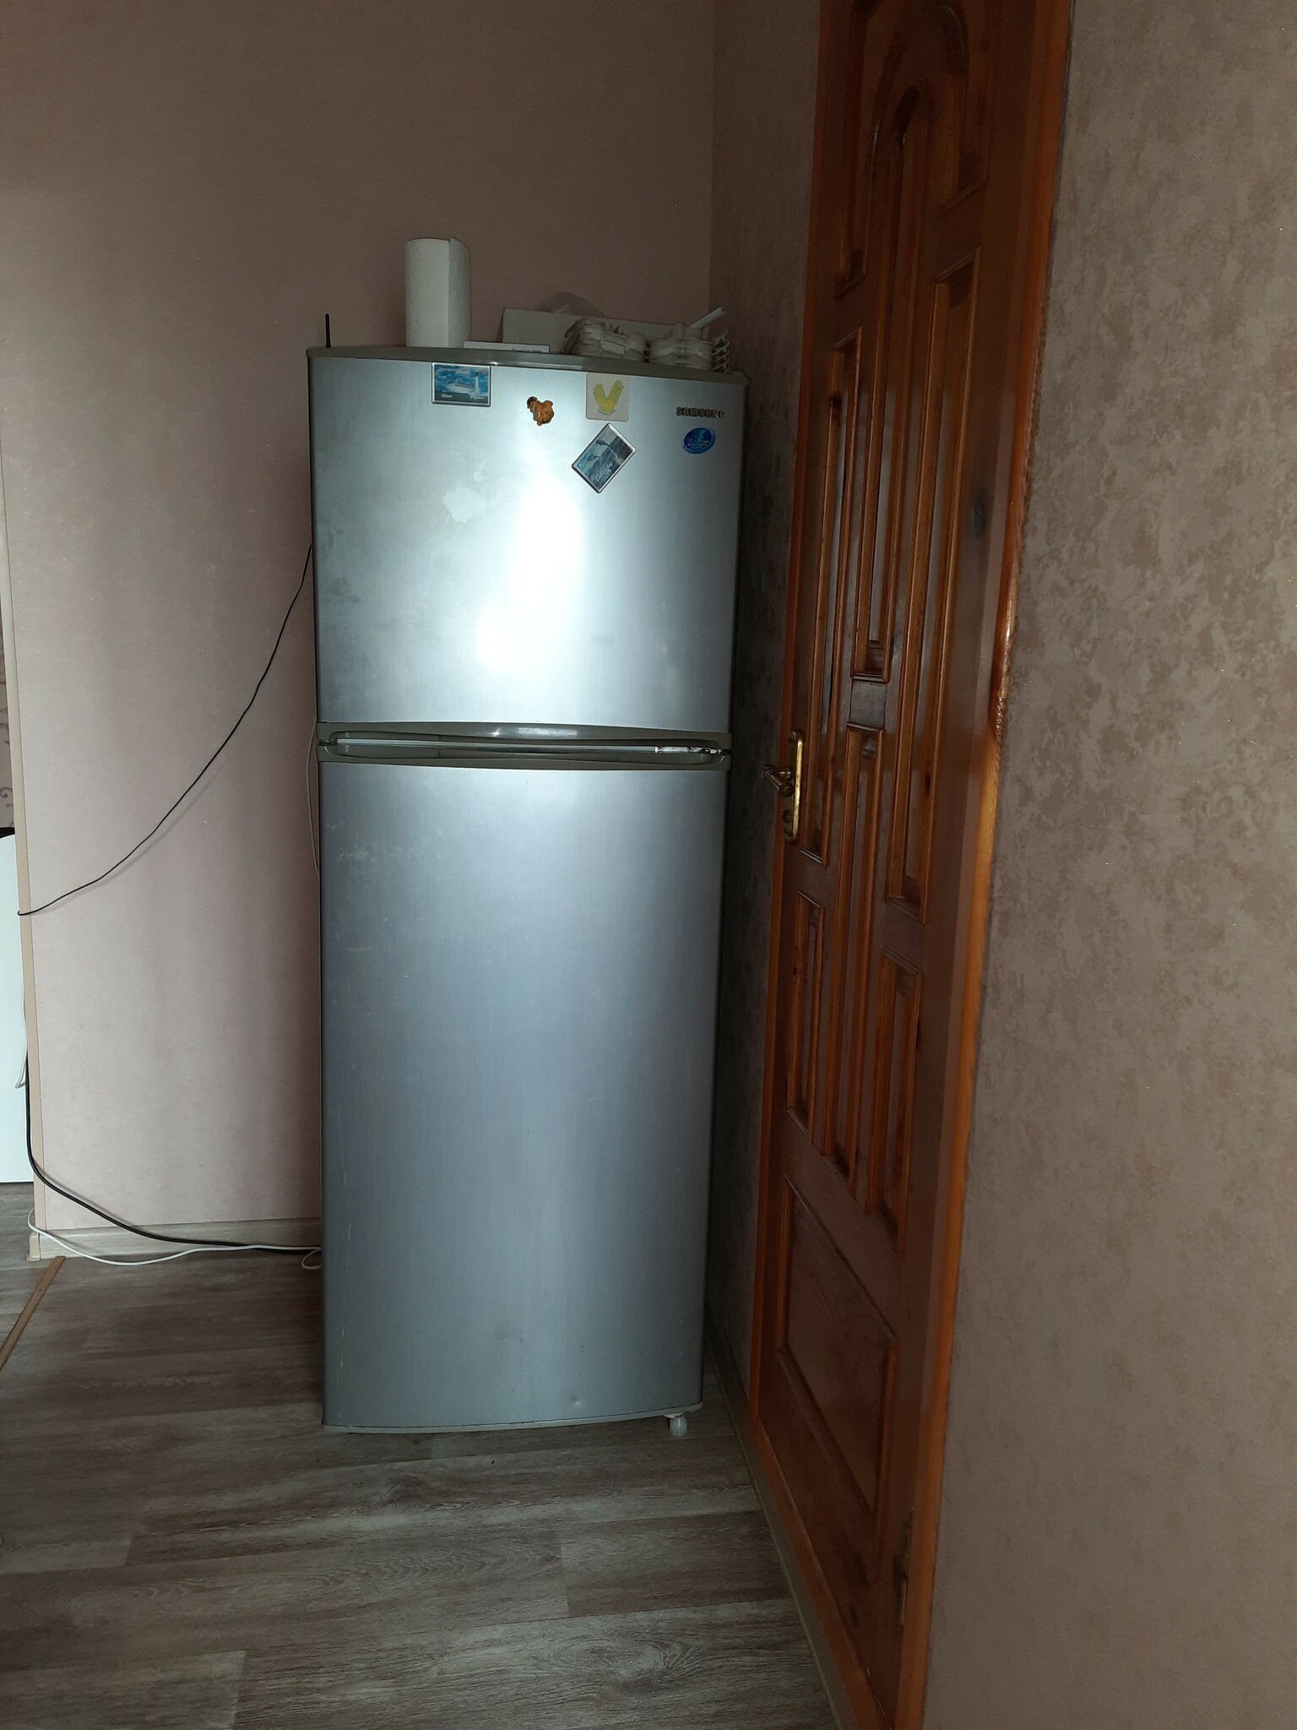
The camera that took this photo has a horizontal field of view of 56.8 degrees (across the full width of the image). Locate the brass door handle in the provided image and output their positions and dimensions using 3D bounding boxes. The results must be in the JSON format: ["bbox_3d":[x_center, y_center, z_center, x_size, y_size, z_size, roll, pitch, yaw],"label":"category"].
[{"bbox_3d":[0.190,-0.103,1.658,0.052,0.157,0.140,0,10,-10],"label":"brass door handle"}]

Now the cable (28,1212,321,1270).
[{"bbox_3d":[-0.974,0.773,2.493,0.590,0.100,0.100,0,10,-10],"label":"cable"}]

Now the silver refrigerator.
[{"bbox_3d":[-0.229,0.083,2.076,0.600,1.670,0.650,1,10,-8],"label":"silver refrigerator"}]

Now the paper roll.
[{"bbox_3d":[-0.332,-0.851,1.888,0.099,0.222,0.099,0,10,-10],"label":"paper roll"}]

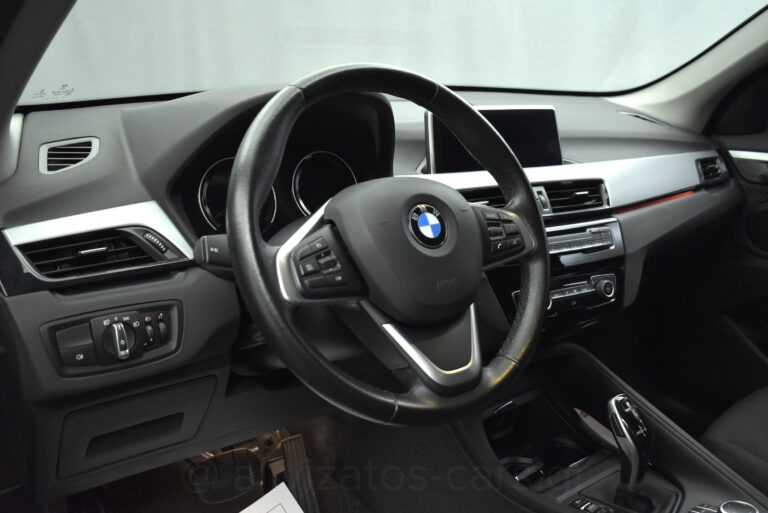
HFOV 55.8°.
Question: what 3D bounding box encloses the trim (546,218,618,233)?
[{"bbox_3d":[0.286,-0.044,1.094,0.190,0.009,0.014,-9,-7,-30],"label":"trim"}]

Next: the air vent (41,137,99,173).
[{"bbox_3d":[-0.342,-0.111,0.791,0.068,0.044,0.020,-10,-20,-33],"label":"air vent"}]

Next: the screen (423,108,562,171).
[{"bbox_3d":[0.171,-0.178,1.124,0.245,0.101,0.025,-7,1,-25],"label":"screen"}]

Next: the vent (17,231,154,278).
[{"bbox_3d":[-0.284,-0.003,0.704,0.128,0.039,0.035,-10,3,-33],"label":"vent"}]

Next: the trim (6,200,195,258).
[{"bbox_3d":[-0.274,-0.017,0.711,0.171,0.064,0.030,-10,0,-33],"label":"trim"}]

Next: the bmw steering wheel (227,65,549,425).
[{"bbox_3d":[0.023,-0.020,0.727,0.372,0.372,0.095,-10,-9,-34],"label":"bmw steering wheel"}]

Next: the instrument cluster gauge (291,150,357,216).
[{"bbox_3d":[-0.077,-0.093,0.969,0.099,0.095,0.012,-10,3,-32],"label":"instrument cluster gauge"}]

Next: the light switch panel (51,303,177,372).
[{"bbox_3d":[-0.261,0.078,0.713,0.121,0.057,0.030,-10,10,-33],"label":"light switch panel"}]

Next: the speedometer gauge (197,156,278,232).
[{"bbox_3d":[-0.181,-0.075,0.901,0.099,0.095,0.012,-10,3,-32],"label":"speedometer gauge"}]

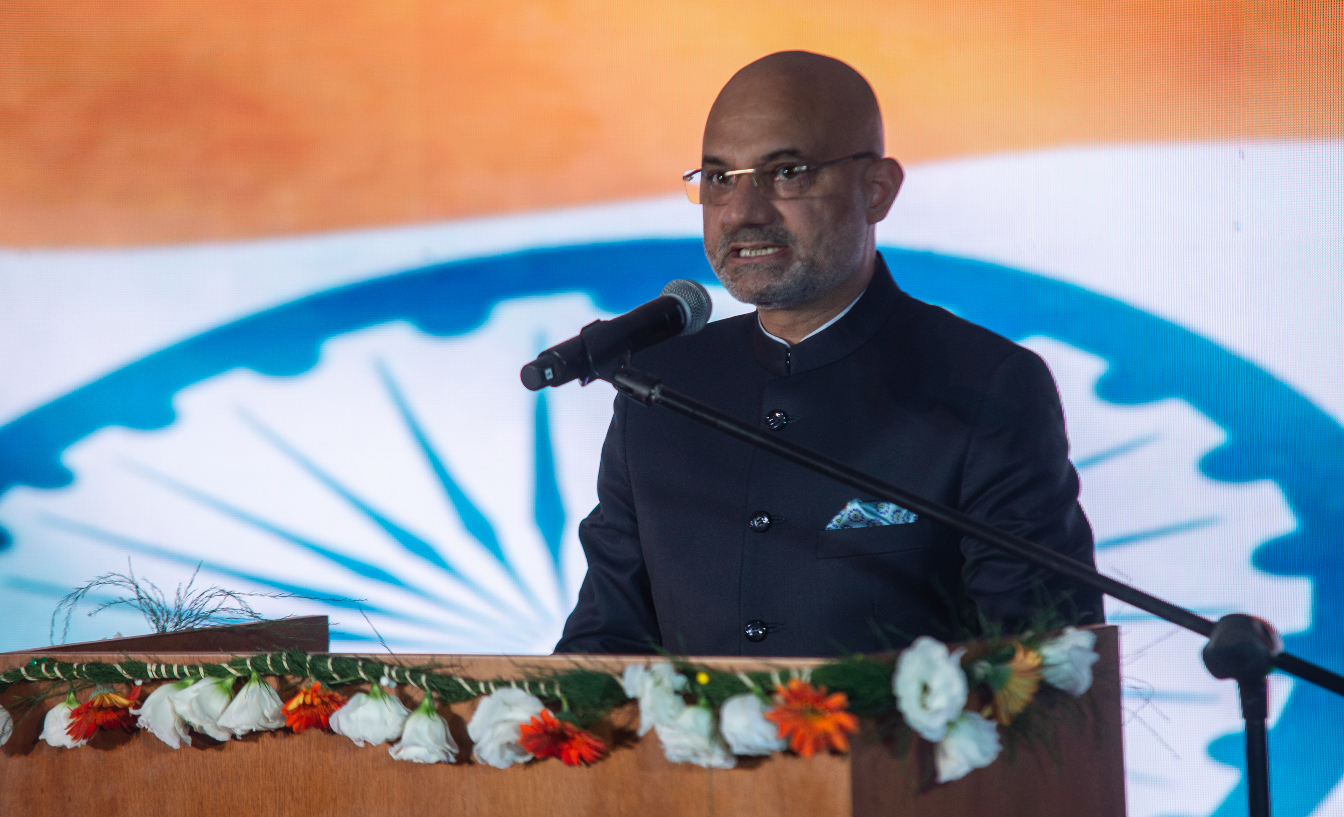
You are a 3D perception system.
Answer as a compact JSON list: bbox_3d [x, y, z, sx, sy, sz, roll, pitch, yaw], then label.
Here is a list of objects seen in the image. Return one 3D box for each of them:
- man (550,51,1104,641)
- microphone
[{"bbox_3d":[0.148,0.547,6.860,0.550,1.750,0.380,0,2,28],"label":"man"},{"bbox_3d":[-0.048,-0.061,6.570,0.053,0.053,0.235,1,18,44],"label":"microphone"}]

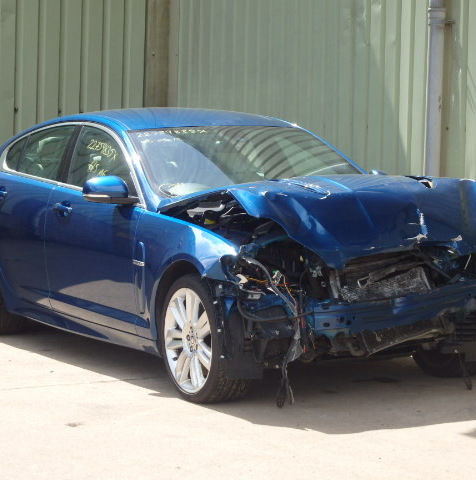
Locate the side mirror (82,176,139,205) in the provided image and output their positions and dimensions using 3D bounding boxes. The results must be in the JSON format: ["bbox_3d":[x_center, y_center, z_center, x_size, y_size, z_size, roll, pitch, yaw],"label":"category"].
[{"bbox_3d":[-0.697,-0.272,10.385,0.245,0.160,0.210,-3,6,-29],"label":"side mirror"}]

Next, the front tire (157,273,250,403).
[{"bbox_3d":[-0.151,0.506,9.790,0.260,0.686,0.686,-3,6,-27],"label":"front tire"}]

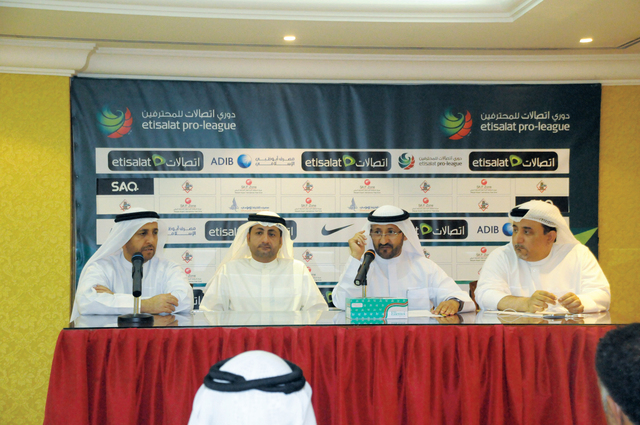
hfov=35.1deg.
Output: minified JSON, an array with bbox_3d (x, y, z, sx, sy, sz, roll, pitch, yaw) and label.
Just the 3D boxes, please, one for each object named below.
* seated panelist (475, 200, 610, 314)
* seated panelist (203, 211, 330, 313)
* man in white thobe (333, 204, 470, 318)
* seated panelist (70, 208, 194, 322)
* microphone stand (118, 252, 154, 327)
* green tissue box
[{"bbox_3d":[1.030,0.574,4.734,0.620,1.251,0.750,1,3,16],"label":"seated panelist"},{"bbox_3d":[-0.256,0.602,4.635,0.580,1.190,0.750,0,3,-2],"label":"seated panelist"},{"bbox_3d":[0.363,0.585,4.614,0.620,1.234,0.750,0,3,2],"label":"man in white thobe"},{"bbox_3d":[-0.835,0.592,4.535,0.560,1.212,0.750,-1,3,-21],"label":"seated panelist"},{"bbox_3d":[-0.780,0.314,4.319,0.150,0.290,0.190,0,3,-6],"label":"microphone stand"},{"bbox_3d":[0.246,0.417,4.448,0.246,0.083,0.115,0,3,-9],"label":"green tissue box"}]

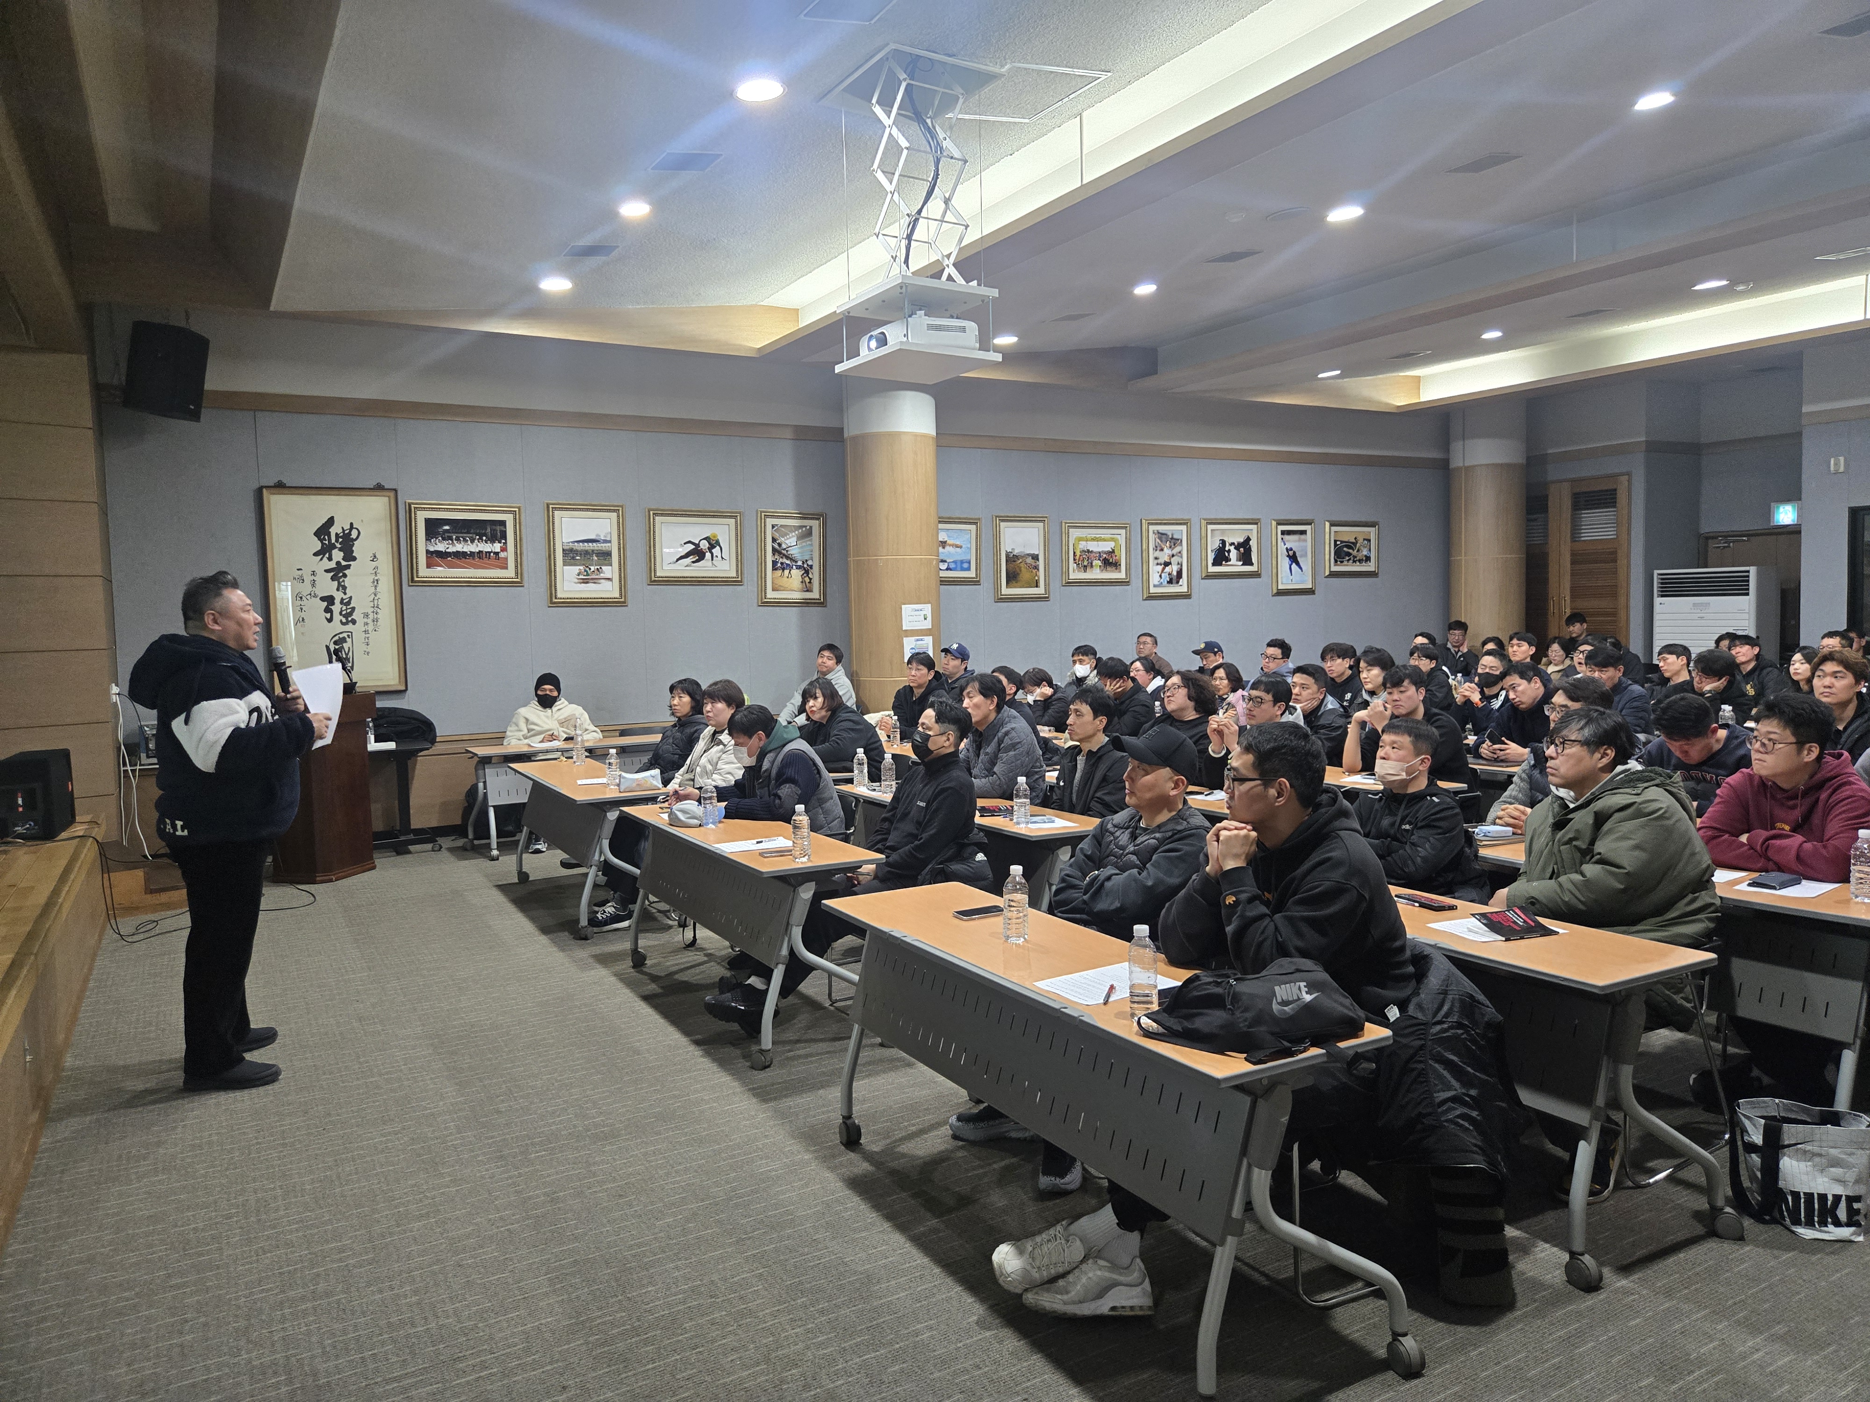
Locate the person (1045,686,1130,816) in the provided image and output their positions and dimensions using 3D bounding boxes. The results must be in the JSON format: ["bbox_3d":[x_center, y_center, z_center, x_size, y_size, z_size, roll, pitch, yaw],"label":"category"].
[{"bbox_3d":[0.541,0.580,5.443,0.800,1.290,0.520,-4,5,-32],"label":"person"}]

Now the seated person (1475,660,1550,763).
[{"bbox_3d":[3.248,0.436,6.945,0.850,1.280,0.520,-3,5,-31],"label":"seated person"}]

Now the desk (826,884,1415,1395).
[{"bbox_3d":[0.319,1.028,3.265,0.510,0.730,1.770,-4,5,-29],"label":"desk"}]

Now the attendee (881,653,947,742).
[{"bbox_3d":[-0.115,0.333,8.923,0.850,1.350,0.540,-3,5,-31],"label":"attendee"}]

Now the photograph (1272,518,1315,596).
[{"bbox_3d":[3.943,-1.574,13.686,0.637,0.830,0.045,-4,5,-29],"label":"photograph"}]

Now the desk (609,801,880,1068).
[{"bbox_3d":[-0.829,0.907,5.255,0.510,0.730,1.770,-4,5,-29],"label":"desk"}]

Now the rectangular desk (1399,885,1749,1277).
[{"bbox_3d":[1.321,0.954,3.693,0.570,0.745,1.738,-4,5,-29],"label":"rectangular desk"}]

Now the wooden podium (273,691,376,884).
[{"bbox_3d":[-3.963,0.544,8.044,0.430,1.190,0.550,0,4,18],"label":"wooden podium"}]

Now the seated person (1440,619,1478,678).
[{"bbox_3d":[5.122,-0.054,12.243,0.520,1.380,0.800,2,5,40],"label":"seated person"}]

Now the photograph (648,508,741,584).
[{"bbox_3d":[-1.976,-1.273,10.214,0.800,0.610,0.050,-3,5,-31],"label":"photograph"}]

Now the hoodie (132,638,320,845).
[{"bbox_3d":[-2.544,0.128,4.471,0.560,0.730,0.600,-3,4,-25],"label":"hoodie"}]

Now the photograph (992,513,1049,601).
[{"bbox_3d":[0.817,-1.350,11.810,0.620,0.810,0.045,-4,5,-29],"label":"photograph"}]

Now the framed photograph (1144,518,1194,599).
[{"bbox_3d":[2.350,-1.444,12.662,0.620,0.810,0.045,-4,5,-29],"label":"framed photograph"}]

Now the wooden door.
[{"bbox_3d":[7.070,-1.073,14.062,0.080,2.787,1.540,-4,5,-29],"label":"wooden door"}]

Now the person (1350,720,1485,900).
[{"bbox_3d":[1.613,0.673,4.226,0.820,1.240,0.540,-4,5,-29],"label":"person"}]

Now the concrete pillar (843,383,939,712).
[{"bbox_3d":[-0.375,-0.985,10.764,0.790,3.730,0.790,-1,4,0],"label":"concrete pillar"}]

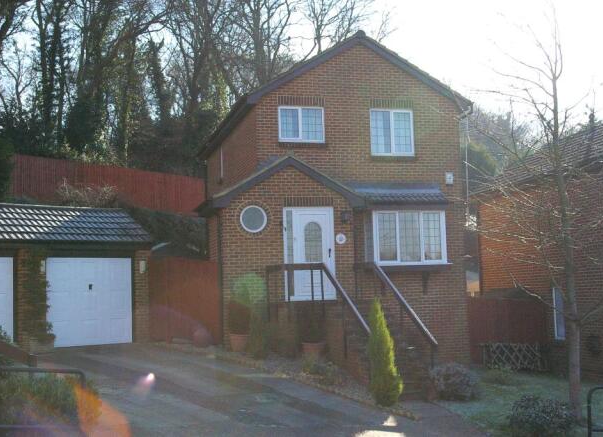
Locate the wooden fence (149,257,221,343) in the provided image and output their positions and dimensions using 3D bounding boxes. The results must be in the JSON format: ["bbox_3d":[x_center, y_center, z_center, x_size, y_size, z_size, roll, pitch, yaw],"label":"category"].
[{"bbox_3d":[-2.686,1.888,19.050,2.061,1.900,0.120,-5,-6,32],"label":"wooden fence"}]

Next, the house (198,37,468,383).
[{"bbox_3d":[0.226,-0.216,23.497,7.250,8.550,9.800,0,-5,-15],"label":"house"}]

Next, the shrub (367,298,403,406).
[{"bbox_3d":[1.431,2.297,14.350,0.580,1.820,0.580,-2,-5,0],"label":"shrub"}]

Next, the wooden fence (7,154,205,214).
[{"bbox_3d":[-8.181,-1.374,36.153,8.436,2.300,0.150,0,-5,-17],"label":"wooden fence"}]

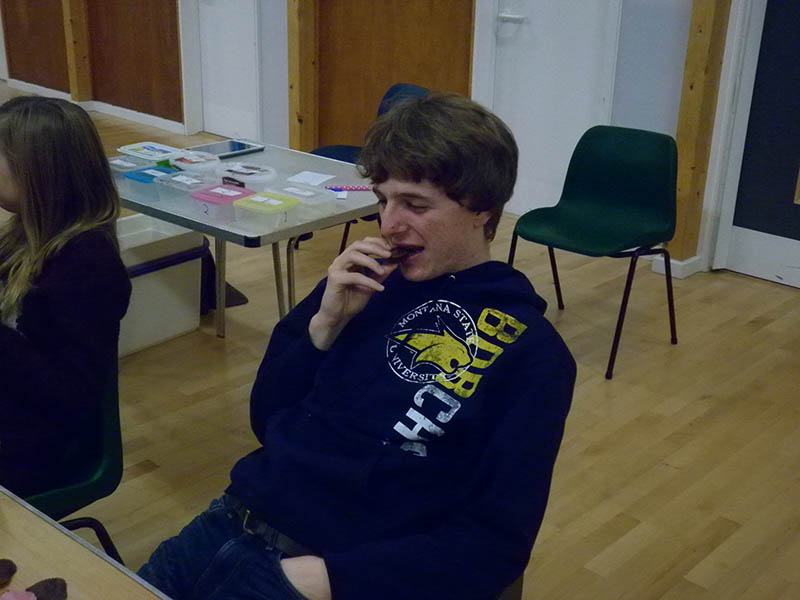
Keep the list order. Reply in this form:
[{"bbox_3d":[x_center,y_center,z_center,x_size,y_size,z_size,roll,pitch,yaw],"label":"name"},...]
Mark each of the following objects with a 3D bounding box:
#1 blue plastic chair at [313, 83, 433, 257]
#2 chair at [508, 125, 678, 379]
[{"bbox_3d":[-0.166,-0.556,4.503,0.510,0.770,0.520,-8,23,-24],"label":"blue plastic chair"},{"bbox_3d":[0.688,-0.203,3.646,0.520,0.770,0.510,19,27,38],"label":"chair"}]

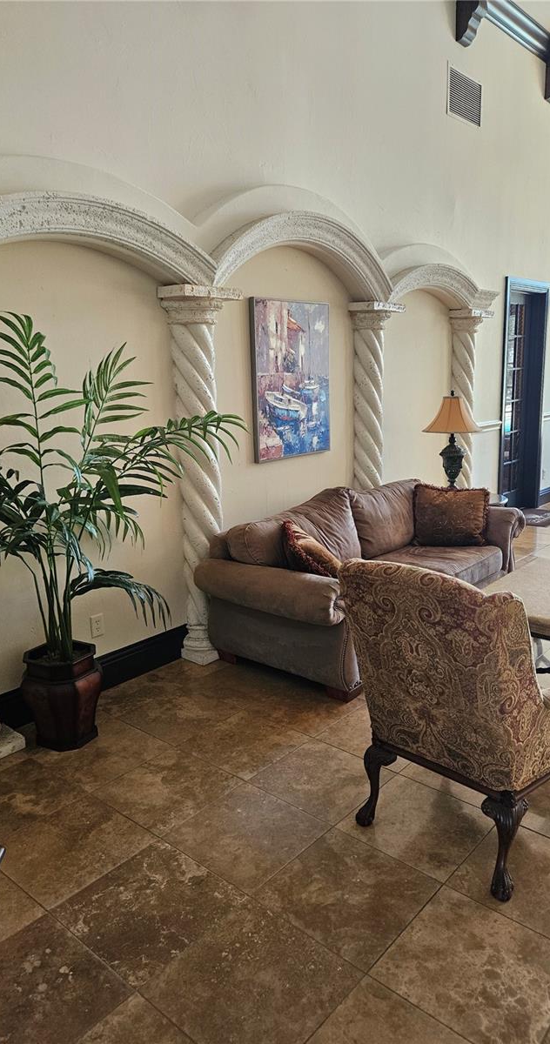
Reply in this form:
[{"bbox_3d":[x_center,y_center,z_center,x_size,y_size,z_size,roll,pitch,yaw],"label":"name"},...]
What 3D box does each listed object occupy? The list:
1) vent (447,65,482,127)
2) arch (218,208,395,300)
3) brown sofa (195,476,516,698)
[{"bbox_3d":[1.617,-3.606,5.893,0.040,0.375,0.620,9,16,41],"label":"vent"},{"bbox_3d":[0.170,-1.680,4.408,0.250,0.490,1.754,9,16,41],"label":"arch"},{"bbox_3d":[0.698,0.235,4.500,1.006,0.915,2.394,10,17,41],"label":"brown sofa"}]

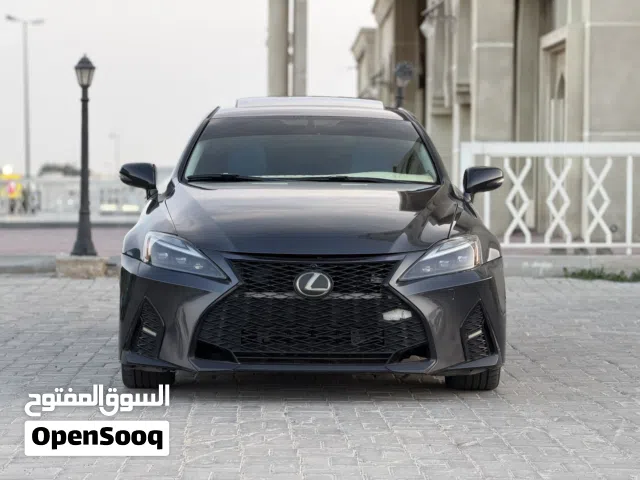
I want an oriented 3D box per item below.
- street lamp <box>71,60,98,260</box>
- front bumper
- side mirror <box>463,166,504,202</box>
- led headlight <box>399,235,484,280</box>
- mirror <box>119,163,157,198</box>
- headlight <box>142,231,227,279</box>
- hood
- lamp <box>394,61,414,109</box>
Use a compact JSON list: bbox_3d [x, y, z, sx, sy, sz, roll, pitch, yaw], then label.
[{"bbox_3d":[-2.085,-0.750,16.400,0.230,1.790,0.230,0,2,-1],"label":"street lamp"},{"bbox_3d":[-0.030,0.326,8.190,1.780,0.520,0.580,0,2,-1],"label":"front bumper"},{"bbox_3d":[0.852,-0.288,9.600,0.205,0.180,0.160,0,2,-1],"label":"side mirror"},{"bbox_3d":[0.542,0.073,8.250,0.400,0.195,0.360,0,2,-1],"label":"led headlight"},{"bbox_3d":[-0.944,-0.309,9.600,0.205,0.180,0.160,0,2,-1],"label":"mirror"},{"bbox_3d":[-0.602,0.064,8.240,0.400,0.195,0.360,0,2,-1],"label":"headlight"},{"bbox_3d":[-0.033,-0.108,8.590,1.460,0.310,1.200,0,2,-1],"label":"hood"},{"bbox_3d":[0.915,-1.090,20.500,0.230,1.800,0.230,0,2,-1],"label":"lamp"}]

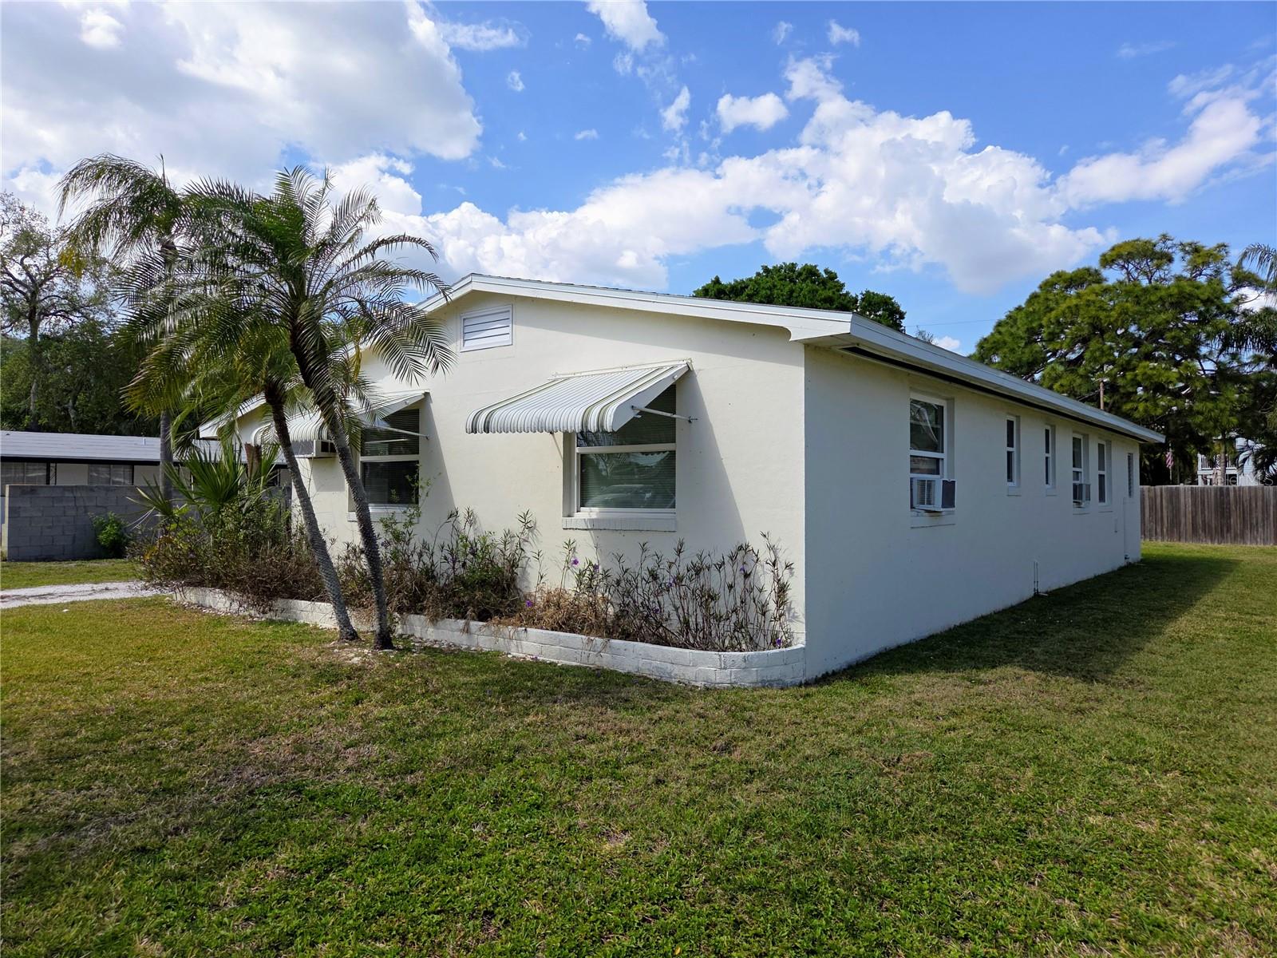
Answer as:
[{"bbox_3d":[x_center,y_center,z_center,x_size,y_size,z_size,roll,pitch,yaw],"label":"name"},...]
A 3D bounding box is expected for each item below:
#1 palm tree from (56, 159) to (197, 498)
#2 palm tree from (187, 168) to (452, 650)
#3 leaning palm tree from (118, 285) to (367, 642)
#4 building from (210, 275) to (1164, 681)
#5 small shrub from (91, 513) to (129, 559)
[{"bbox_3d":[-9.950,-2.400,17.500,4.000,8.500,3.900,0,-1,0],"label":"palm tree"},{"bbox_3d":[-2.770,-0.470,7.400,2.300,4.300,2.300,0,-1,0],"label":"palm tree"},{"bbox_3d":[-3.600,-0.090,7.750,2.250,3.500,2.200,0,-1,0],"label":"leaning palm tree"},{"bbox_3d":[2.600,-0.104,15.899,10.469,3.813,16.379,-1,-2,39],"label":"building"},{"bbox_3d":[-11.640,1.250,18.700,0.850,1.030,0.800,0,-1,0],"label":"small shrub"}]

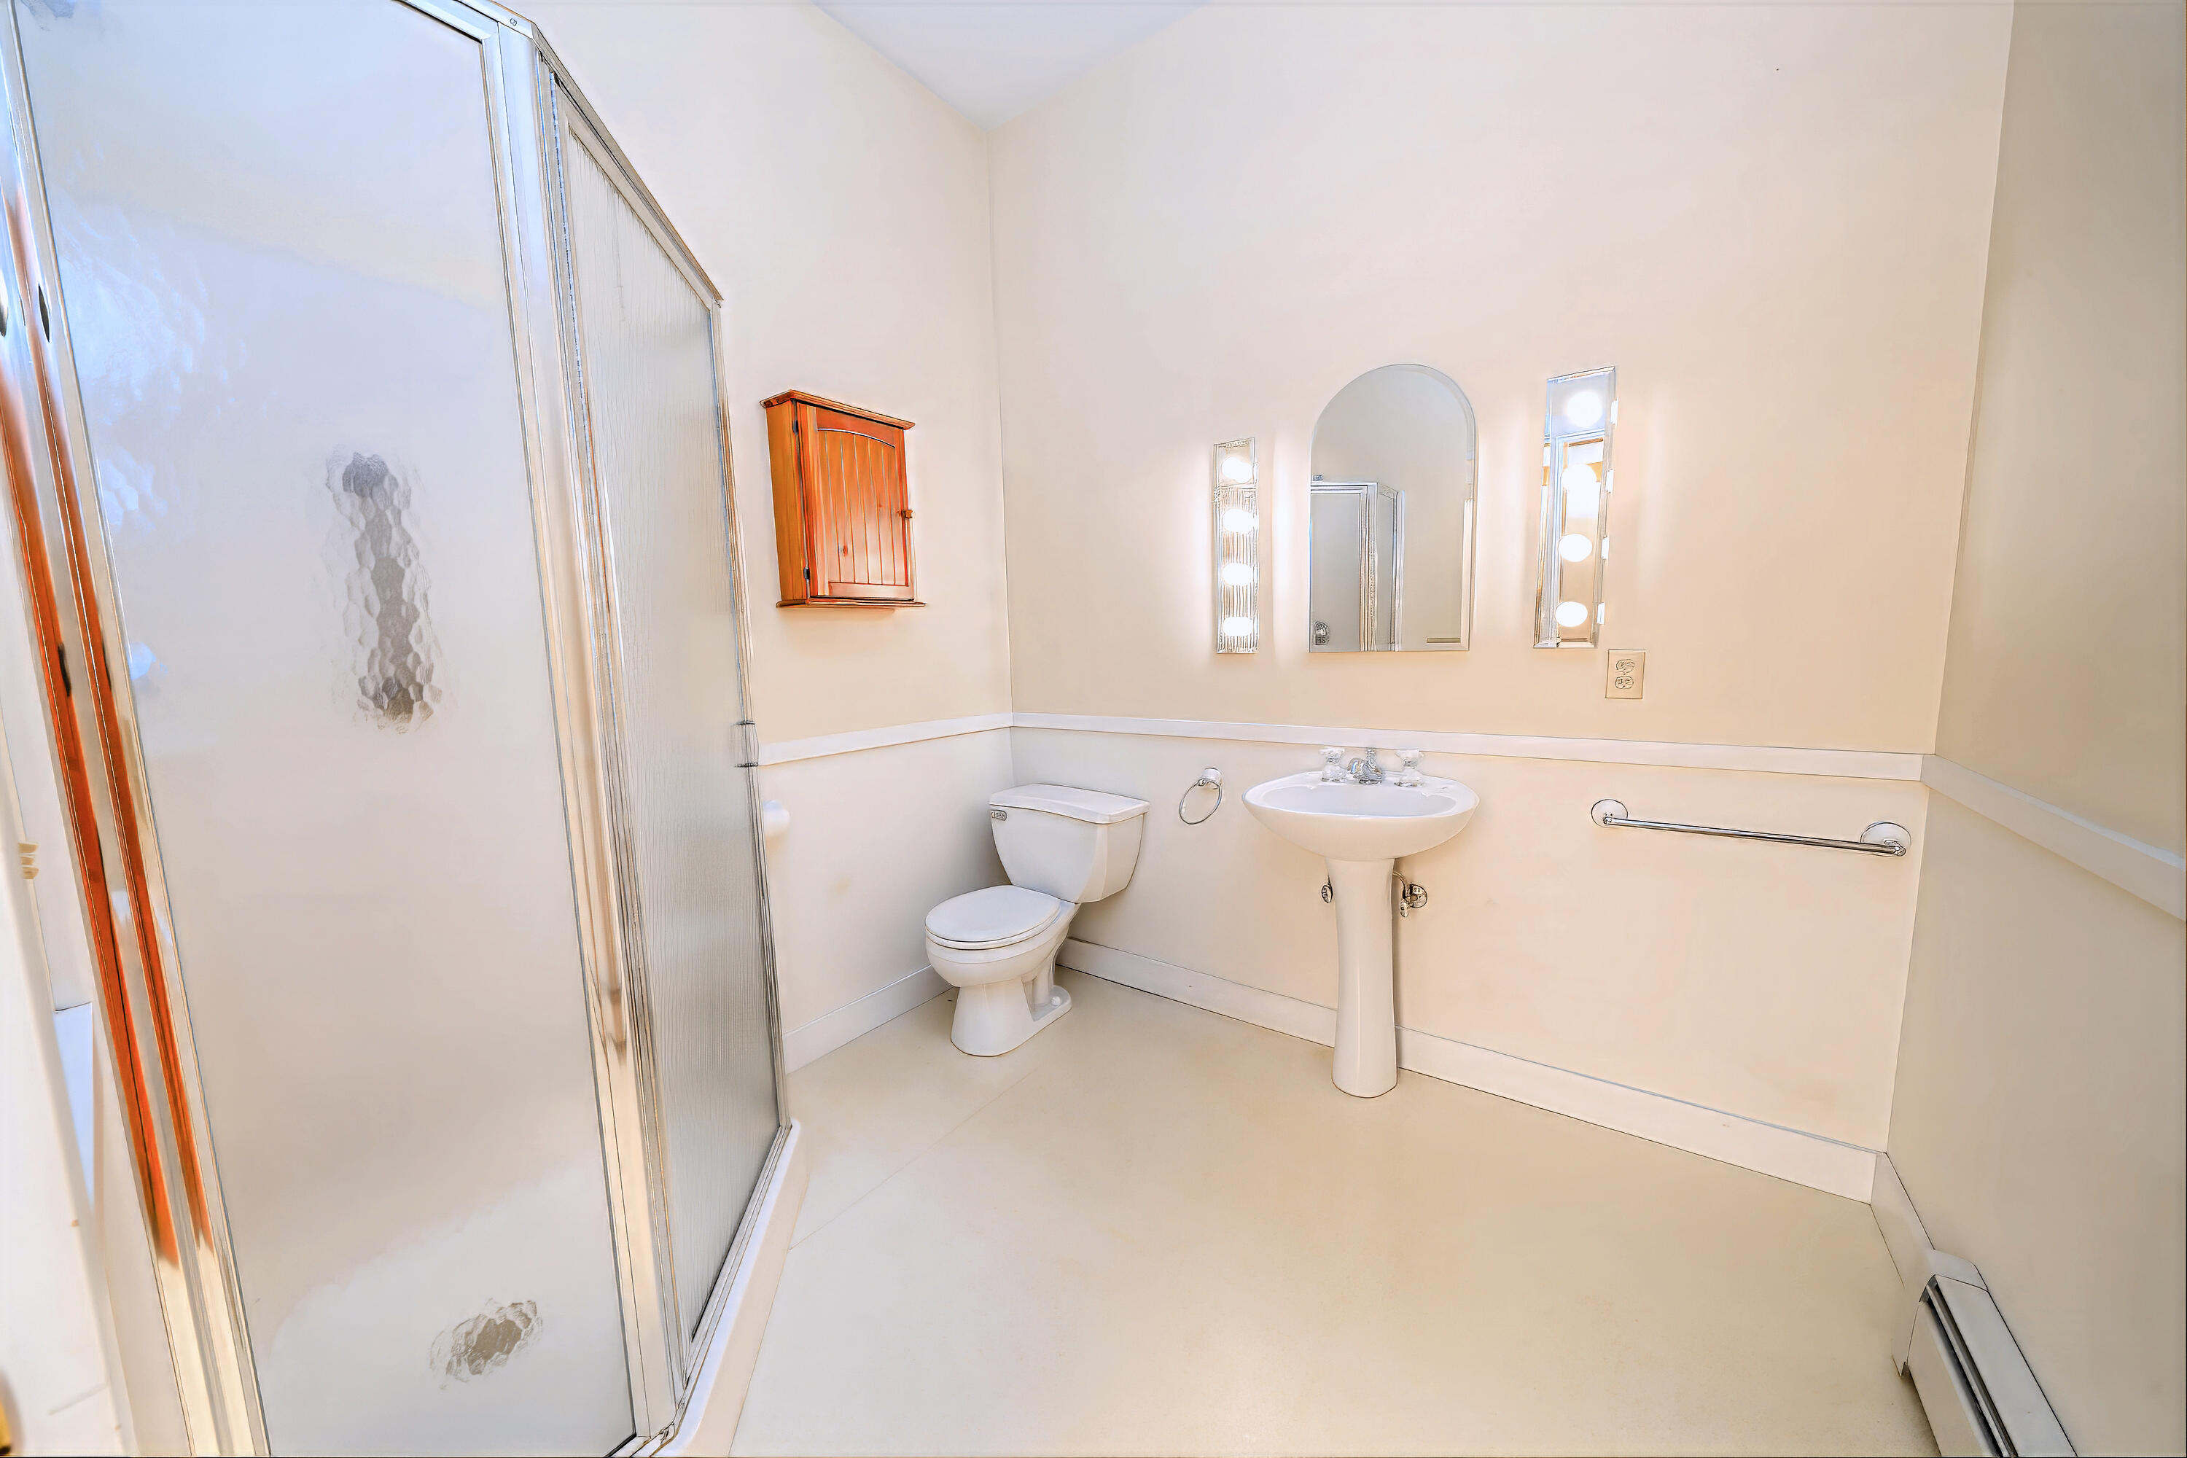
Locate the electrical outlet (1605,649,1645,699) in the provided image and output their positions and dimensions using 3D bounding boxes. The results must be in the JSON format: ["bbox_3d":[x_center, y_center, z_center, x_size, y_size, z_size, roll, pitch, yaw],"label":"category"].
[{"bbox_3d":[1.222,-0.123,1.675,0.072,0.112,0.010,3,8,36],"label":"electrical outlet"}]

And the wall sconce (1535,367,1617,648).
[{"bbox_3d":[1.096,-0.493,1.668,0.128,0.617,0.090,3,8,36],"label":"wall sconce"}]

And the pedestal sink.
[{"bbox_3d":[0.680,0.567,1.875,0.575,0.850,0.480,3,8,36],"label":"pedestal sink"}]

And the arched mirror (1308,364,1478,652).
[{"bbox_3d":[0.778,-0.576,1.937,0.418,0.739,0.015,3,8,36],"label":"arched mirror"}]

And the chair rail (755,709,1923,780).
[{"bbox_3d":[0.358,0.077,1.710,2.411,0.054,1.050,3,8,36],"label":"chair rail"}]

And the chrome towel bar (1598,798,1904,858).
[{"bbox_3d":[1.383,0.215,1.563,0.531,0.070,0.075,3,8,36],"label":"chrome towel bar"}]

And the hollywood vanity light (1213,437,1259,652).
[{"bbox_3d":[0.413,-0.532,2.164,0.133,0.618,0.090,3,8,36],"label":"hollywood vanity light"}]

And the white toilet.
[{"bbox_3d":[-0.196,0.611,2.358,0.515,0.705,0.725,3,8,36],"label":"white toilet"}]

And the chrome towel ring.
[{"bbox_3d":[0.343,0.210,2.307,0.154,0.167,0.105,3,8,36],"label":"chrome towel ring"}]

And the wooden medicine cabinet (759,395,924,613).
[{"bbox_3d":[-0.703,-0.633,2.111,0.148,0.548,0.415,3,8,36],"label":"wooden medicine cabinet"}]

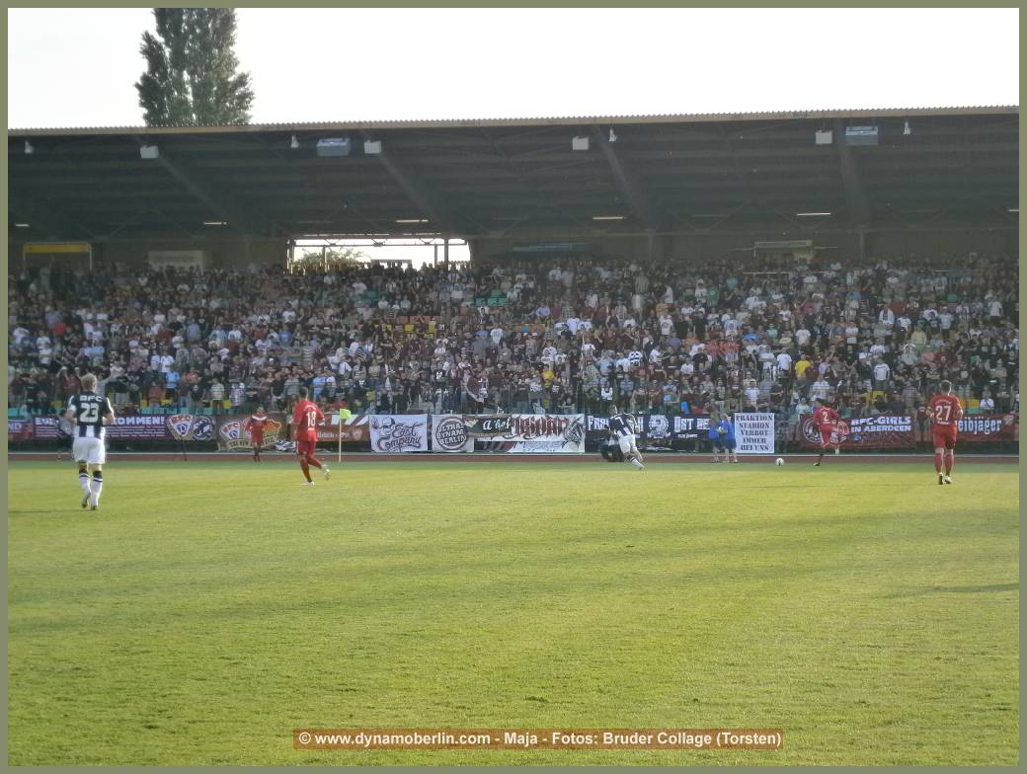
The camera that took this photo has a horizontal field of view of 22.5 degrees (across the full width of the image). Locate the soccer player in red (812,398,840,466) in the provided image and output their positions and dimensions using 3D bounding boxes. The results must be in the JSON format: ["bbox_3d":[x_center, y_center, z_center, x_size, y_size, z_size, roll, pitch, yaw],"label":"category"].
[{"bbox_3d":[8.086,1.177,66.800,0.650,1.742,0.800,0,-1,-20],"label":"soccer player in red"}]

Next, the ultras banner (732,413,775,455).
[{"bbox_3d":[7.186,1.389,77.135,1.208,1.199,0.050,0,-1,11],"label":"ultras banner"}]

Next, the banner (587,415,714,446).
[{"bbox_3d":[4.203,1.261,77.701,4.096,0.831,0.050,0,-1,11],"label":"banner"}]

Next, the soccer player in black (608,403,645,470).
[{"bbox_3d":[2.711,1.207,62.000,0.780,1.563,0.900,0,-1,-23],"label":"soccer player in black"}]

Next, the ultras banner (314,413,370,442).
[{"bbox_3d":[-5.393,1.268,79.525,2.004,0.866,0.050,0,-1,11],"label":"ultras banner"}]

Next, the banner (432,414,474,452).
[{"bbox_3d":[-1.838,1.423,78.849,1.324,1.159,0.050,0,-1,11],"label":"banner"}]

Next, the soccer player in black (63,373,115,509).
[{"bbox_3d":[-5.675,0.737,34.600,0.660,1.830,0.500,0,-1,2],"label":"soccer player in black"}]

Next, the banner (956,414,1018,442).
[{"bbox_3d":[15.108,1.340,84.563,2.702,0.904,0.050,0,-1,11],"label":"banner"}]

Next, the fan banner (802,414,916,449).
[{"bbox_3d":[10.168,1.330,76.568,3.396,0.994,0.050,0,-1,11],"label":"fan banner"}]

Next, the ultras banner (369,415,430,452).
[{"bbox_3d":[-3.509,1.436,79.167,1.831,1.149,0.050,0,-1,11],"label":"ultras banner"}]

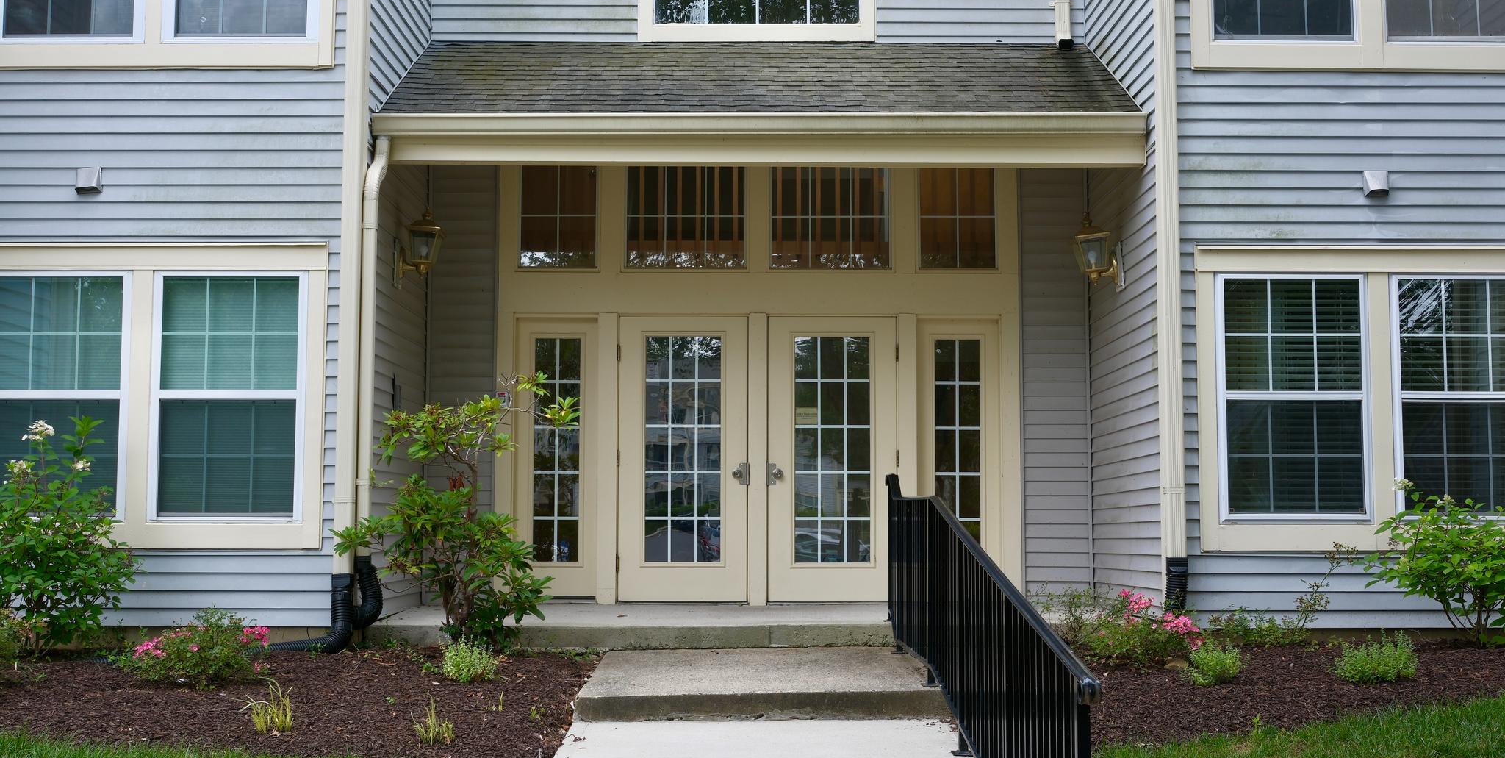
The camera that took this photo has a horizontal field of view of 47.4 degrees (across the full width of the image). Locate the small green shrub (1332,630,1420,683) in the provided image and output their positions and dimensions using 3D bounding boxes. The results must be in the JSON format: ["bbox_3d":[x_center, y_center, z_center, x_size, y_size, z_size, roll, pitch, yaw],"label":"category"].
[{"bbox_3d":[3.158,1.408,8.693,0.441,0.248,0.380,0,-5,0],"label":"small green shrub"}]

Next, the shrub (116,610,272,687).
[{"bbox_3d":[-2.863,1.366,8.761,0.781,0.384,0.650,0,-5,0],"label":"shrub"}]

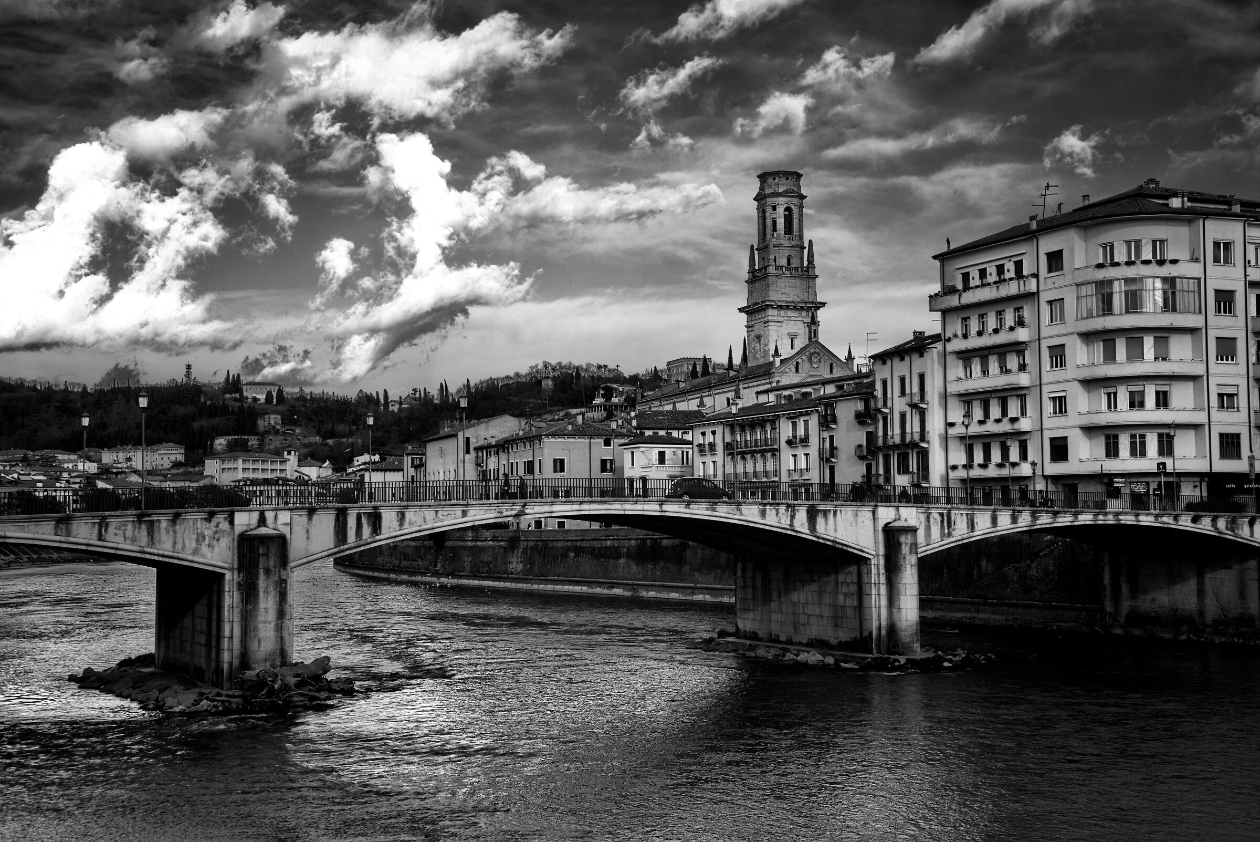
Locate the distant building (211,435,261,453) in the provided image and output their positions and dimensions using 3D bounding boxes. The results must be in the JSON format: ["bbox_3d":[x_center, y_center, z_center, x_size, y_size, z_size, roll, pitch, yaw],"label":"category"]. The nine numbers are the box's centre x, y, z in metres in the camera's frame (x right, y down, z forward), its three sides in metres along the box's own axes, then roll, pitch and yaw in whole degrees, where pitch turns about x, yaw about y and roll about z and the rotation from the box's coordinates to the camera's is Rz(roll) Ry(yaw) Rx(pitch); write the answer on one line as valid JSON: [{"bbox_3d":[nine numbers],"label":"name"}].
[{"bbox_3d":[-180.935,11.138,725.897,22.500,9.018,11.000,0,-4,-14],"label":"distant building"}]

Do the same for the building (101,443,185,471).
[{"bbox_3d":[-243.549,18.263,787.602,41.000,14.152,16.000,0,-4,-12],"label":"building"}]

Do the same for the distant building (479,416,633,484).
[{"bbox_3d":[-10.297,8.050,211.742,12.300,14.815,30.000,1,-4,-20],"label":"distant building"}]

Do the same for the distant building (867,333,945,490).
[{"bbox_3d":[28.287,0.690,140.998,10.500,17.890,8.000,2,-4,-30],"label":"distant building"}]

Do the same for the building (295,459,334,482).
[{"bbox_3d":[-118.309,18.994,589.069,13.500,9.321,11.500,1,-4,-20],"label":"building"}]

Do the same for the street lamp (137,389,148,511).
[{"bbox_3d":[-21.627,1.355,70.071,0.470,5.442,0.470,1,-4,-25],"label":"street lamp"}]

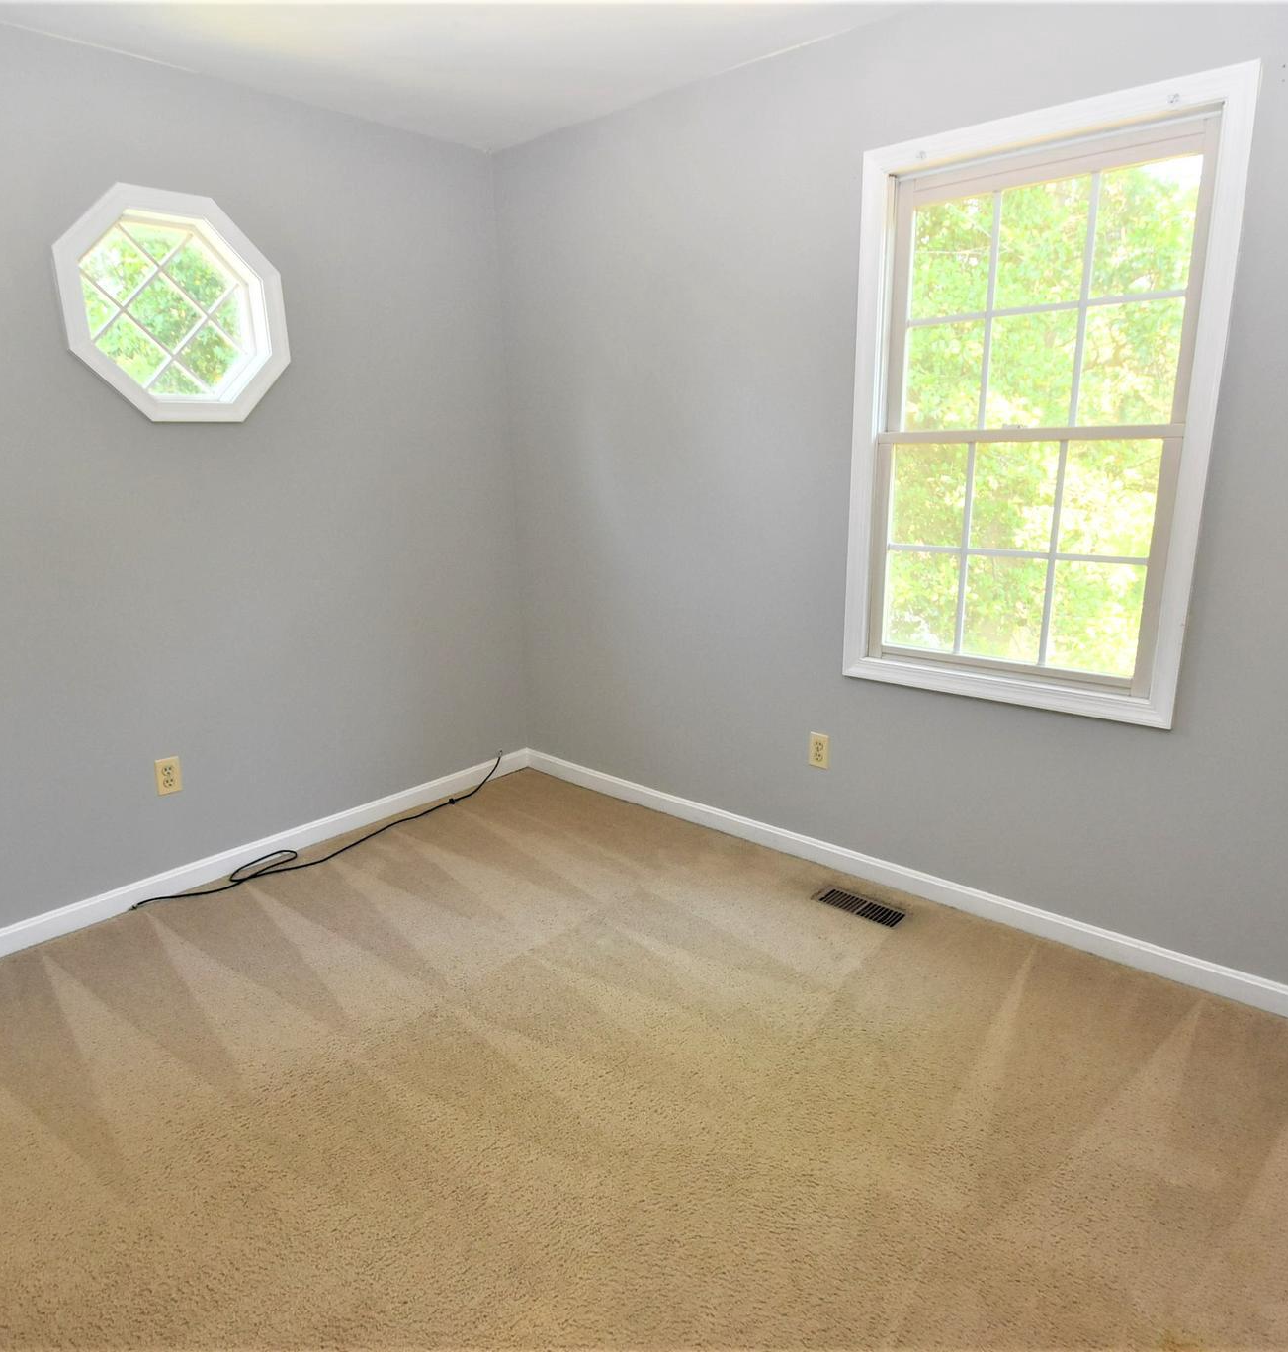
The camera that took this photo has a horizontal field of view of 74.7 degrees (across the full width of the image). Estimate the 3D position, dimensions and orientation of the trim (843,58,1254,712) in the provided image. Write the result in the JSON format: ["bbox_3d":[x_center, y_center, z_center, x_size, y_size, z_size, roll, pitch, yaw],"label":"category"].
[{"bbox_3d":[0.962,-0.637,2.185,0.878,1.427,0.110,11,19,41],"label":"trim"}]

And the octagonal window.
[{"bbox_3d":[-1.391,-1.087,2.520,0.110,0.631,0.623,11,19,41],"label":"octagonal window"}]

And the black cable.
[{"bbox_3d":[-1.050,0.540,3.089,0.168,0.124,1.479,11,19,41],"label":"black cable"}]

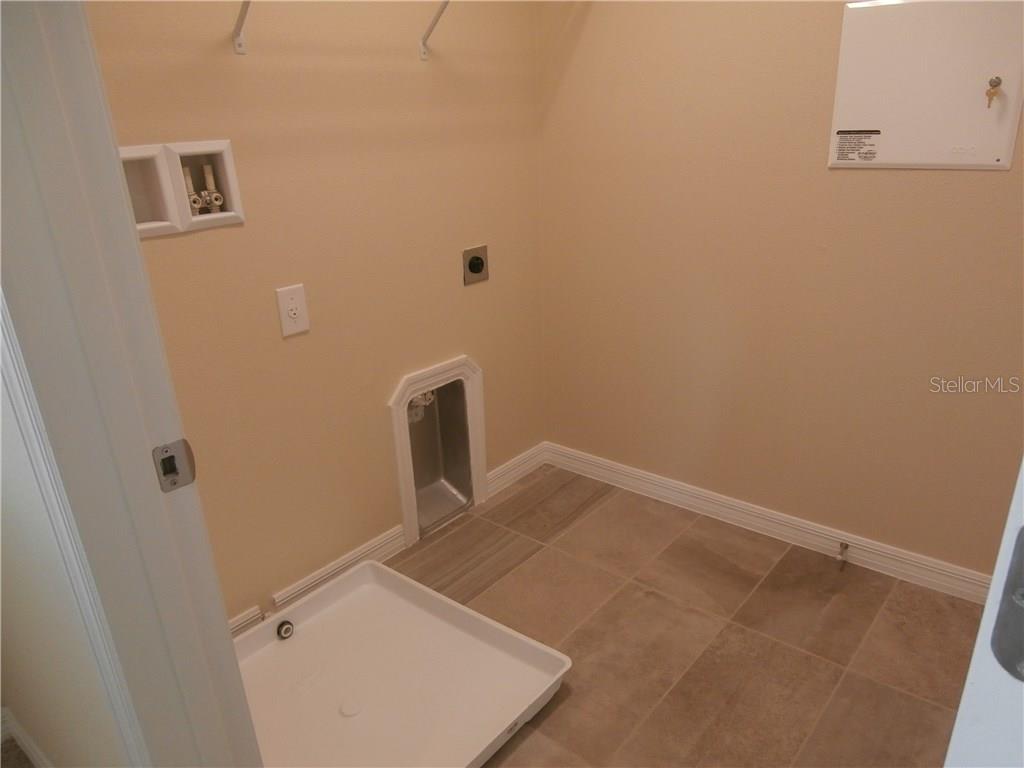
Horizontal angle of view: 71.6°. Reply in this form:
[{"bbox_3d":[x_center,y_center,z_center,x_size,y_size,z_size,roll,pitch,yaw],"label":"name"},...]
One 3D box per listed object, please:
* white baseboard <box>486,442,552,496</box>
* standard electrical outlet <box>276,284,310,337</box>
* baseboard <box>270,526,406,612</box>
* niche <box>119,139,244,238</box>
[{"bbox_3d":[0.028,0.322,2.703,0.016,0.084,0.347,14,26,38],"label":"white baseboard"},{"bbox_3d":[-0.559,-0.188,1.823,0.008,0.122,0.078,14,26,38],"label":"standard electrical outlet"},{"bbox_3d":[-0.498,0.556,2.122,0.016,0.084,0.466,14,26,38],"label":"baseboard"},{"bbox_3d":[-0.753,-0.432,1.567,0.090,0.183,0.283,14,26,38],"label":"niche"}]

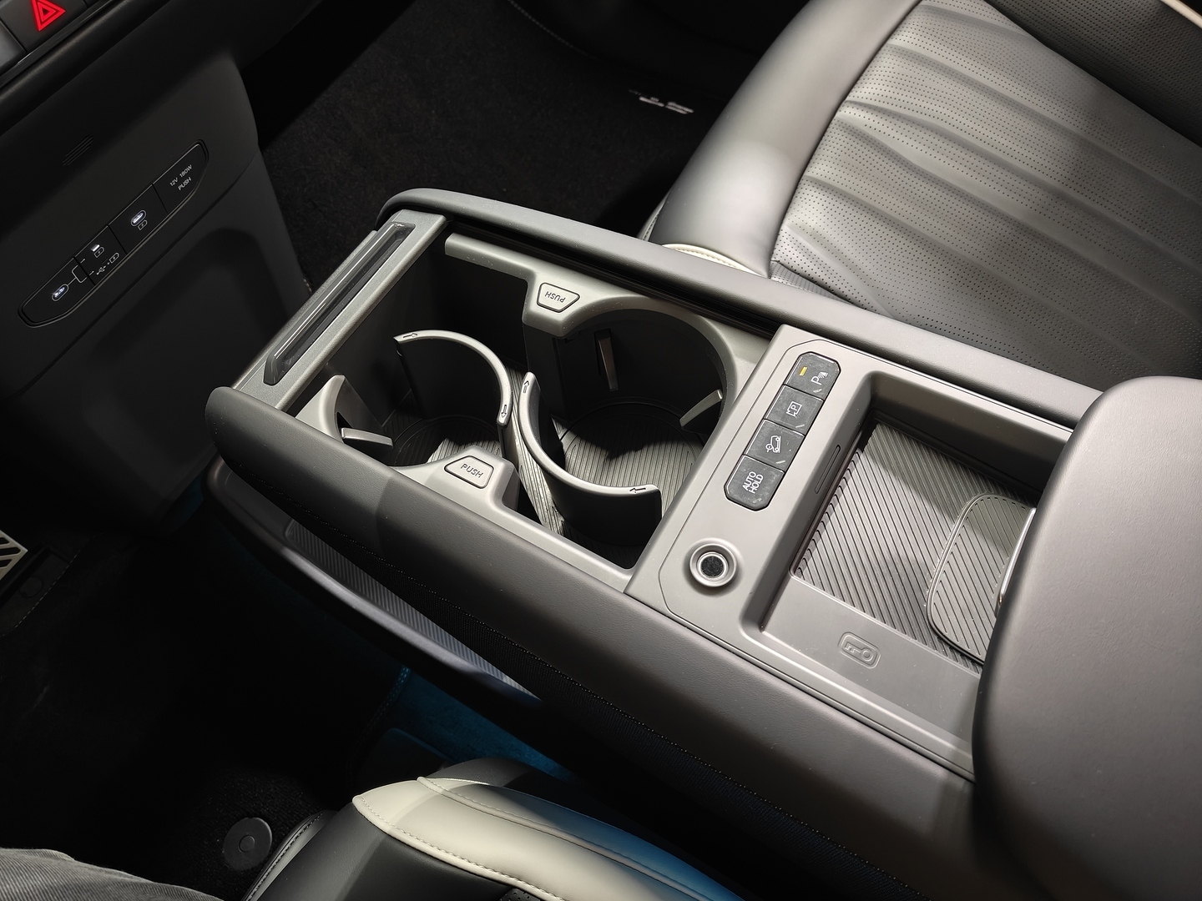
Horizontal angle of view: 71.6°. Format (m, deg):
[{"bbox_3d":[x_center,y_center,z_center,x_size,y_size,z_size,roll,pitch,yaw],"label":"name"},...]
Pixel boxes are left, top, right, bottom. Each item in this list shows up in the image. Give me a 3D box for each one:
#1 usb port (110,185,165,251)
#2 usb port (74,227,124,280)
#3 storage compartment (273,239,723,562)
[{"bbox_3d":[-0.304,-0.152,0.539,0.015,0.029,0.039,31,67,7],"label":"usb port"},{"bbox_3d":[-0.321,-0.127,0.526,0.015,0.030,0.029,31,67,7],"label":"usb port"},{"bbox_3d":[-0.034,-0.010,0.443,0.195,0.098,0.143,25,66,19],"label":"storage compartment"}]

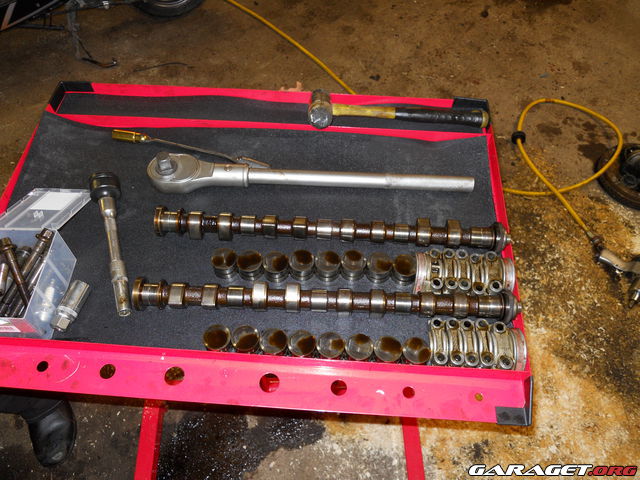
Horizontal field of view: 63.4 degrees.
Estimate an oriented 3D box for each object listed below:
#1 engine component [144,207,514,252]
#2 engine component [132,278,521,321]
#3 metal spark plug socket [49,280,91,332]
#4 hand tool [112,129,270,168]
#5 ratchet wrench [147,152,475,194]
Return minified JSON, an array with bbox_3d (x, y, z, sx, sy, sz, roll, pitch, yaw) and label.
[{"bbox_3d":[0.013,-0.012,0.628,0.435,0.037,0.038,3,58,2],"label":"engine component"},{"bbox_3d":[0.006,0.068,0.578,0.435,0.037,0.038,2,58,2],"label":"engine component"},{"bbox_3d":[-0.281,0.074,0.584,0.022,0.022,0.055,10,58,6],"label":"metal spark plug socket"},{"bbox_3d":[-0.179,-0.125,0.710,0.231,0.019,0.025,12,59,7],"label":"hand tool"},{"bbox_3d":[-0.015,-0.088,0.667,0.429,0.052,0.048,3,58,2],"label":"ratchet wrench"}]

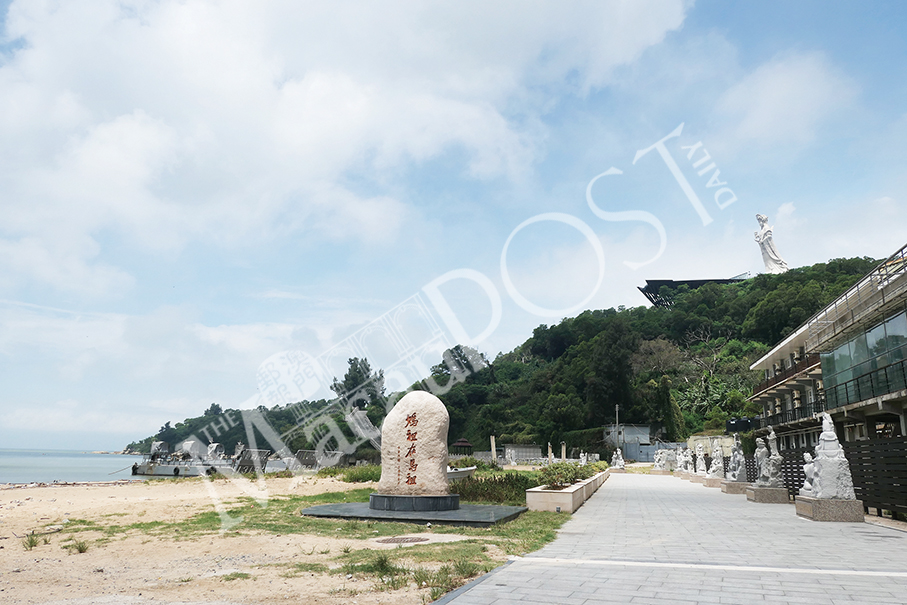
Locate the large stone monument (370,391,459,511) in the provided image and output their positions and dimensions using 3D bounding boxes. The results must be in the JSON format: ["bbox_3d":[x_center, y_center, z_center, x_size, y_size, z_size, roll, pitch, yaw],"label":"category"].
[{"bbox_3d":[-0.997,3.955,16.441,2.345,3.084,2.111,-2,-15,11],"label":"large stone monument"}]

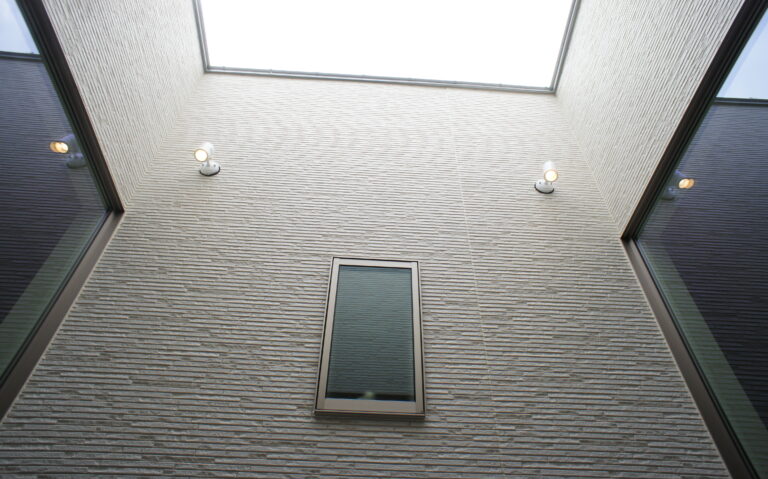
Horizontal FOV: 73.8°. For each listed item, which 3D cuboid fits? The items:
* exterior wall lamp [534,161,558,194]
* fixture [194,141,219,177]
[{"bbox_3d":[0.915,-0.350,2.848,0.116,0.143,0.174,3,-46,-1],"label":"exterior wall lamp"},{"bbox_3d":[-0.969,-0.442,2.792,0.116,0.146,0.186,3,-46,-1],"label":"fixture"}]

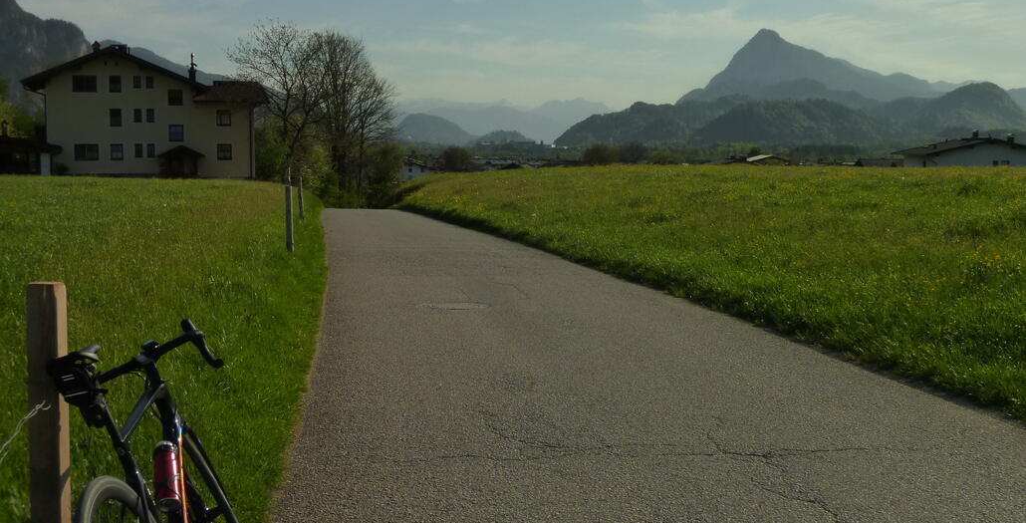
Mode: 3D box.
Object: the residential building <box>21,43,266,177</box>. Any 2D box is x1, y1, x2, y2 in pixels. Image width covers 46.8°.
[{"bbox_3d":[-30.595,-12.695,100.895,18.800,10.800,13.000,-1,5,-10],"label":"residential building"}]

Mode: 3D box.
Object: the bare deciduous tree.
[{"bbox_3d":[-15.960,-10.752,80.000,6.400,10.800,6.400,0,5,0],"label":"bare deciduous tree"}]

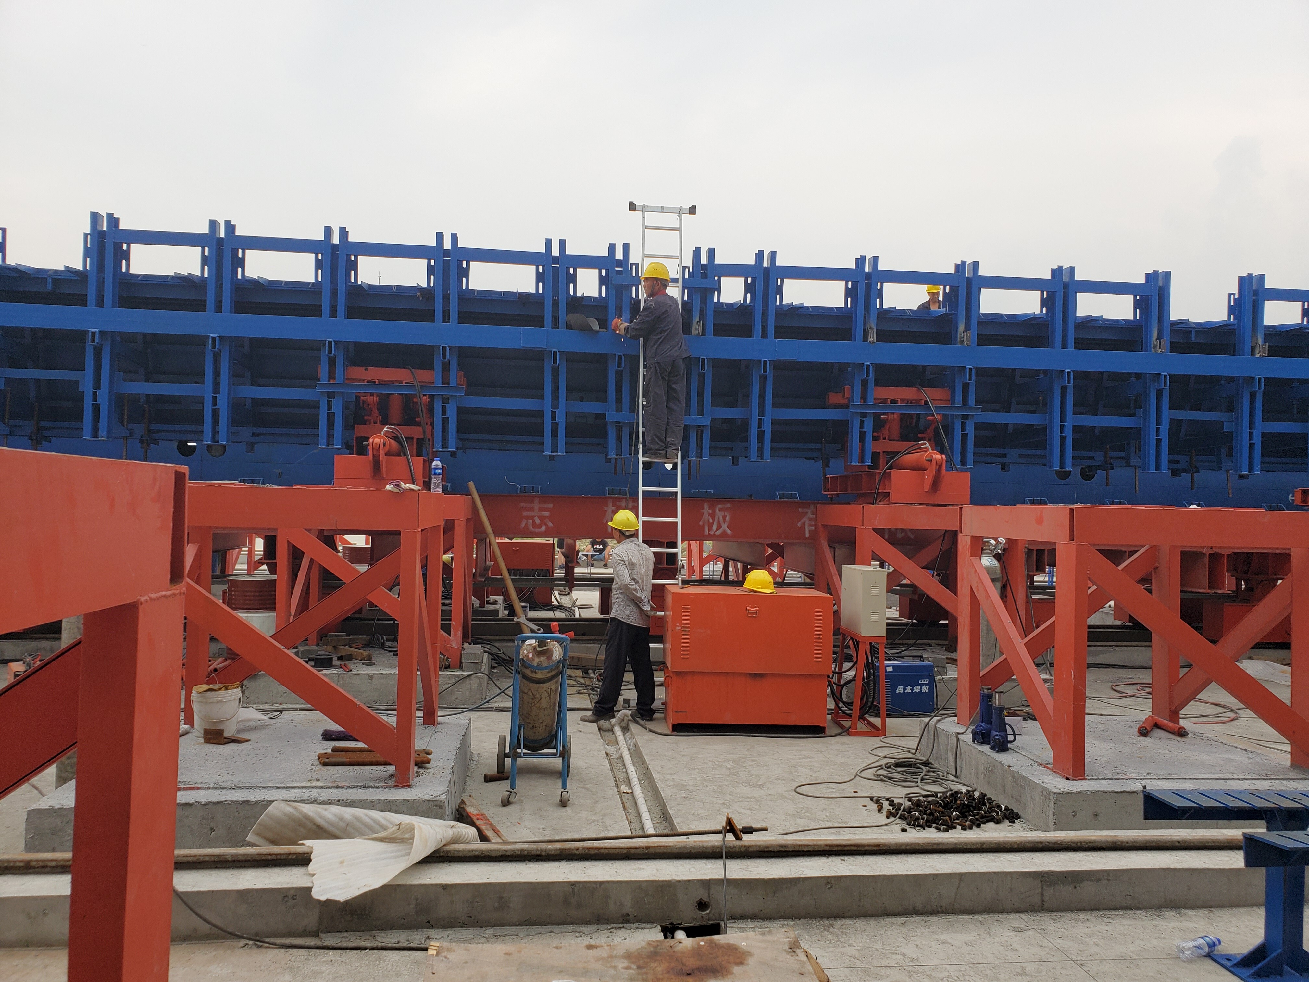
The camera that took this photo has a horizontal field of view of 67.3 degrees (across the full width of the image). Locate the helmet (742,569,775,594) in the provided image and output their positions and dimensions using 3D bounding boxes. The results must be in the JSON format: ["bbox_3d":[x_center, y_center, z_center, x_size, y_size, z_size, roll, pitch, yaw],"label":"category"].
[{"bbox_3d":[0.857,0.712,7.946,0.280,0.150,0.220,1,-1,23],"label":"helmet"}]

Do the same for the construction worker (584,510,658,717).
[{"bbox_3d":[-0.269,0.999,7.970,0.500,1.700,0.500,1,-1,42],"label":"construction worker"}]

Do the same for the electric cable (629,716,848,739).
[{"bbox_3d":[0.655,1.849,7.690,1.720,0.040,0.630,1,-1,-4],"label":"electric cable"}]

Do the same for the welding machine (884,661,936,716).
[{"bbox_3d":[2.172,1.697,8.704,0.522,0.515,0.300,1,-1,-7],"label":"welding machine"}]

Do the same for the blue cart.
[{"bbox_3d":[-0.722,1.330,6.030,0.450,0.980,0.800,1,-1,-5],"label":"blue cart"}]

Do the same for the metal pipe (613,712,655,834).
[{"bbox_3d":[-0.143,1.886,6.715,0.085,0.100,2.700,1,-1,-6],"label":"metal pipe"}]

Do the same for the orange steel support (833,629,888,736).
[{"bbox_3d":[1.625,1.509,7.909,0.290,0.770,0.620,1,-1,-6],"label":"orange steel support"}]

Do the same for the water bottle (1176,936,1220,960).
[{"bbox_3d":[2.108,1.761,3.792,0.220,0.070,0.070,2,-1,-29],"label":"water bottle"}]

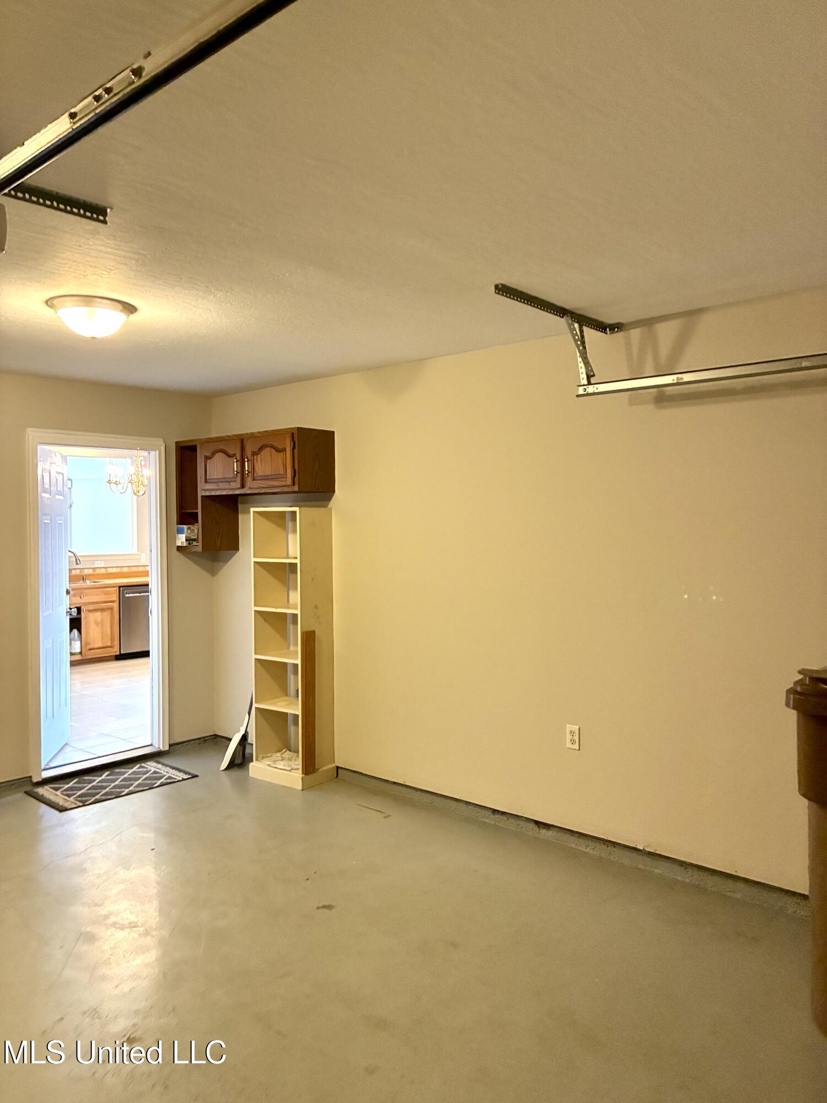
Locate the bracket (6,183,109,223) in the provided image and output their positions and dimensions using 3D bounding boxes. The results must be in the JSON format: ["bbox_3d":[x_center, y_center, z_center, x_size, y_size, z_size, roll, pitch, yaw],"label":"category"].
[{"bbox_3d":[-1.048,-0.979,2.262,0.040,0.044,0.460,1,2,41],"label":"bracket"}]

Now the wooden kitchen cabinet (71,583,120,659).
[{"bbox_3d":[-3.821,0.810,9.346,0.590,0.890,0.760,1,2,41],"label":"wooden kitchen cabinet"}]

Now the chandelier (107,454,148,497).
[{"bbox_3d":[-2.542,-0.715,7.600,0.550,0.440,0.550,1,2,41],"label":"chandelier"}]

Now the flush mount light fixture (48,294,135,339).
[{"bbox_3d":[-1.350,-0.967,3.482,0.362,0.138,0.362,0,2,0],"label":"flush mount light fixture"}]

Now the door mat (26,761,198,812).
[{"bbox_3d":[-1.851,1.429,5.111,0.507,0.012,0.875,1,2,41],"label":"door mat"}]

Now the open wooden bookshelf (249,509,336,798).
[{"bbox_3d":[-0.748,0.578,5.204,0.463,1.695,0.332,1,2,41],"label":"open wooden bookshelf"}]

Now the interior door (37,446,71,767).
[{"bbox_3d":[-2.461,0.342,5.580,0.050,2.025,0.813,-1,2,-8],"label":"interior door"}]

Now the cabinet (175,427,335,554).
[{"bbox_3d":[-1.079,-0.377,5.494,1.295,0.764,0.318,1,2,41],"label":"cabinet"}]

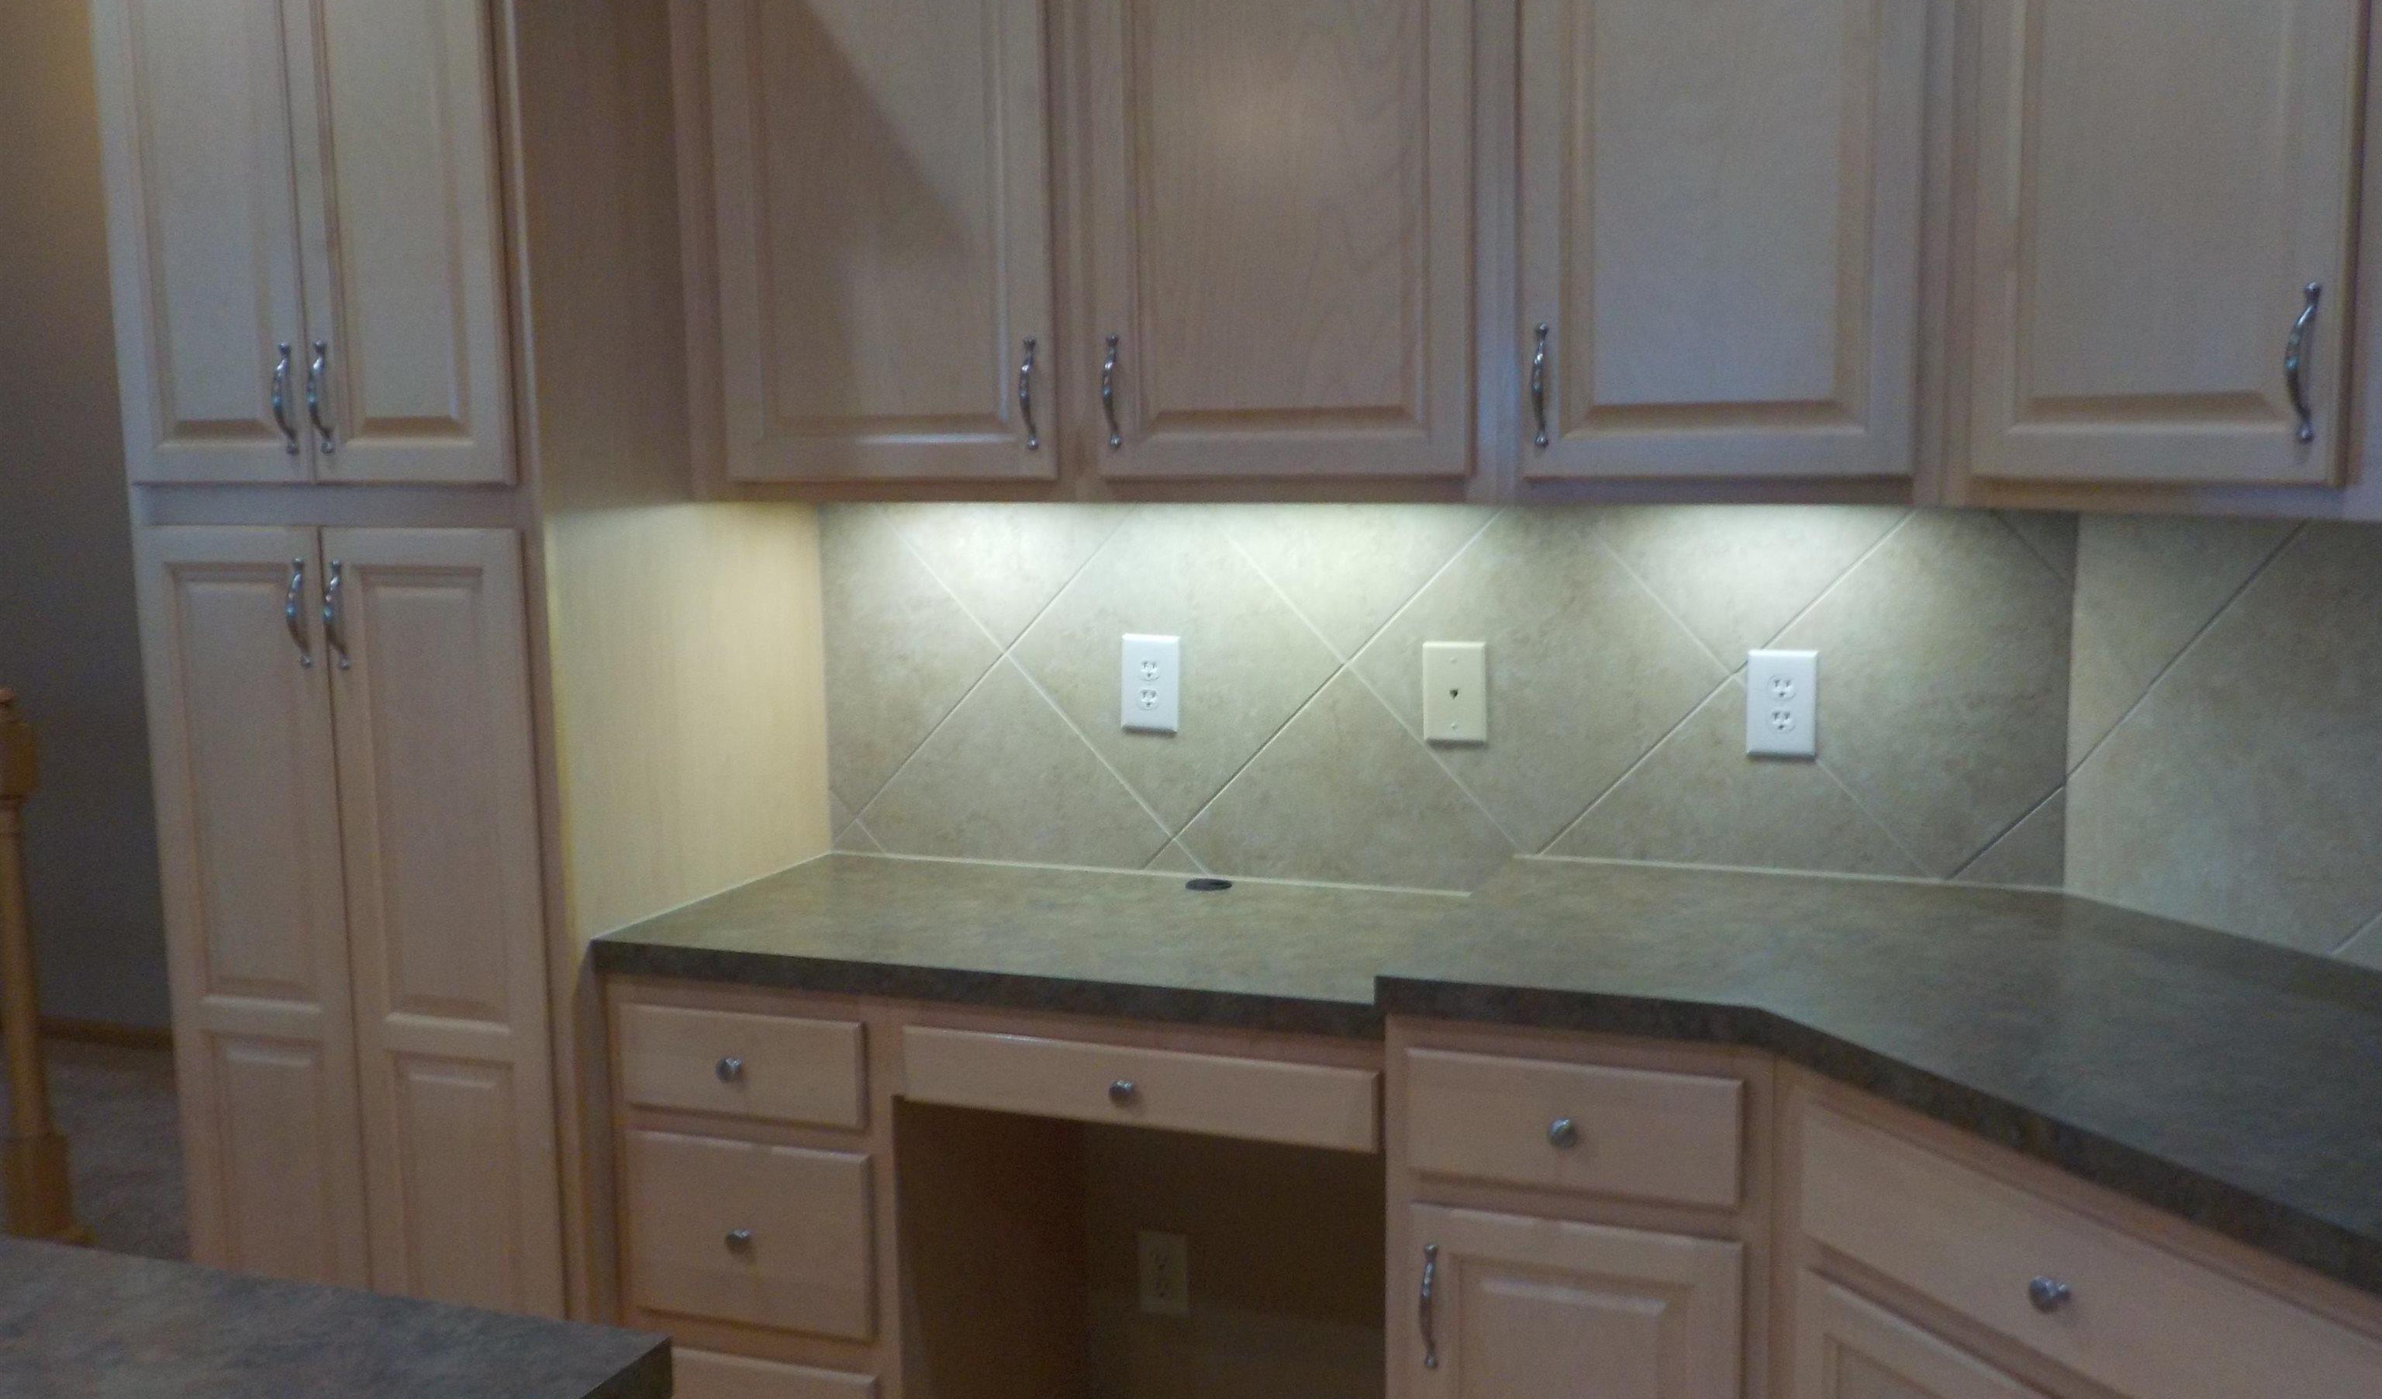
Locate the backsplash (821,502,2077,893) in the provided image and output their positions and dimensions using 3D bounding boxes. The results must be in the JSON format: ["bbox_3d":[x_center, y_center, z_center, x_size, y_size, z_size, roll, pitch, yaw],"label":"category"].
[{"bbox_3d":[0.243,-0.005,2.626,1.614,0.501,0.015,2,8,20],"label":"backsplash"}]

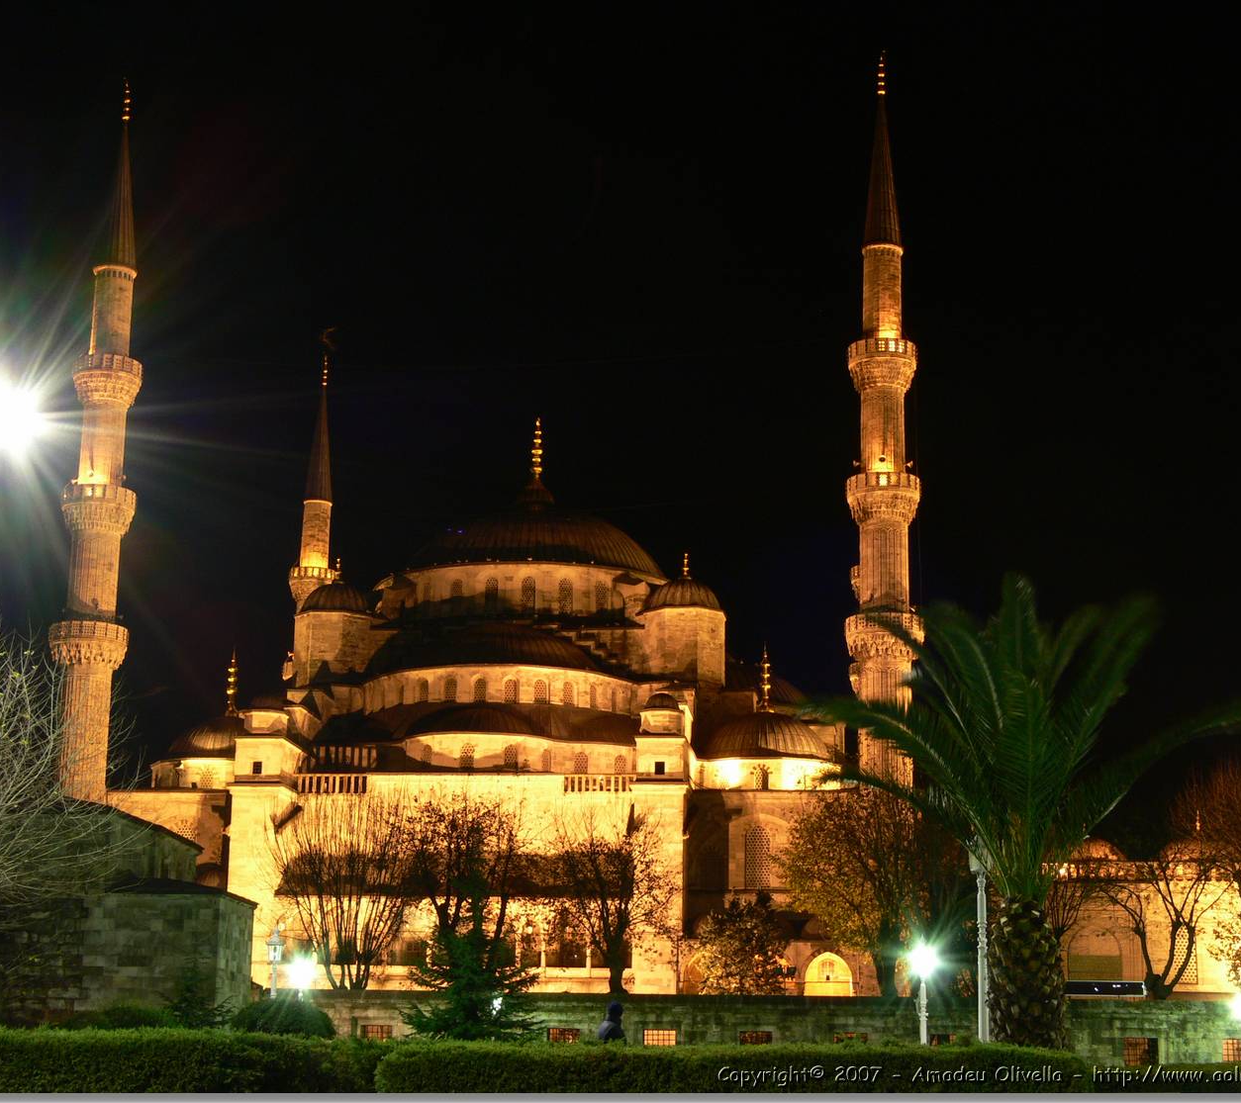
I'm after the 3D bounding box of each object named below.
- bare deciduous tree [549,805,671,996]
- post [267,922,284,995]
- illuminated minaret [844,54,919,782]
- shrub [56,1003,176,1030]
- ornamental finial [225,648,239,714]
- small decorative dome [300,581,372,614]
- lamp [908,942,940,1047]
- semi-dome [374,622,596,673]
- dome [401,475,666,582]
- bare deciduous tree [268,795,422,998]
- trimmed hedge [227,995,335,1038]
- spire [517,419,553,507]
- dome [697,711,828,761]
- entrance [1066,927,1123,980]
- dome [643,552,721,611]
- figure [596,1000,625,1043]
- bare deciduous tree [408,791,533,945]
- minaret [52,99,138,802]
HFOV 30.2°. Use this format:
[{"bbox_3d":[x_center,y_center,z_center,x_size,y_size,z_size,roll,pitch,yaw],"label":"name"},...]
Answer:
[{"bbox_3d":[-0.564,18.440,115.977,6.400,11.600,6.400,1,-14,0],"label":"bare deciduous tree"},{"bbox_3d":[-10.065,12.976,66.809,0.550,4.300,0.550,1,-14,0],"label":"post"},{"bbox_3d":[18.107,-1.393,157.386,5.600,71.000,5.600,-1,-14,6],"label":"illuminated minaret"},{"bbox_3d":[-9.066,8.820,41.054,2.200,1.500,1.900,1,-14,0],"label":"shrub"},{"bbox_3d":[-30.936,10.332,183.737,0.950,5.453,0.950,-1,-14,6],"label":"ornamental finial"},{"bbox_3d":[-23.451,3.884,191.580,6.200,3.066,6.200,-1,-14,6],"label":"small decorative dome"},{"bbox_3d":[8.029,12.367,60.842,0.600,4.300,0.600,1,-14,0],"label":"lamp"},{"bbox_3d":[-8.400,6.962,172.184,20.000,6.000,10.500,-1,-14,6],"label":"semi-dome"},{"bbox_3d":[-7.544,-1.967,206.387,23.200,9.124,23.200,-1,-14,6],"label":"dome"},{"bbox_3d":[-15.318,19.267,127.058,8.500,12.392,8.000,-1,-14,6],"label":"bare deciduous tree"},{"bbox_3d":[-5.480,8.015,37.146,1.800,1.647,1.750,-1,-14,6],"label":"trimmed hedge"},{"bbox_3d":[-7.457,-8.100,207.914,3.000,8.279,3.000,-1,-14,6],"label":"spire"},{"bbox_3d":[10.656,13.761,169.427,10.600,4.400,10.600,-1,-14,6],"label":"dome"},{"bbox_3d":[32.962,28.152,160.125,4.032,4.060,1.000,-1,-14,6],"label":"entrance"},{"bbox_3d":[5.293,2.637,188.979,6.700,5.081,6.700,-1,-14,6],"label":"dome"},{"bbox_3d":[-0.134,7.646,34.680,0.400,1.720,0.500,4,-14,-11],"label":"figure"},{"bbox_3d":[-7.707,18.048,116.050,6.400,12.100,6.400,1,-14,0],"label":"bare deciduous tree"},{"bbox_3d":[-39.463,-1.679,173.382,5.900,72.962,5.900,-1,-14,6],"label":"minaret"}]

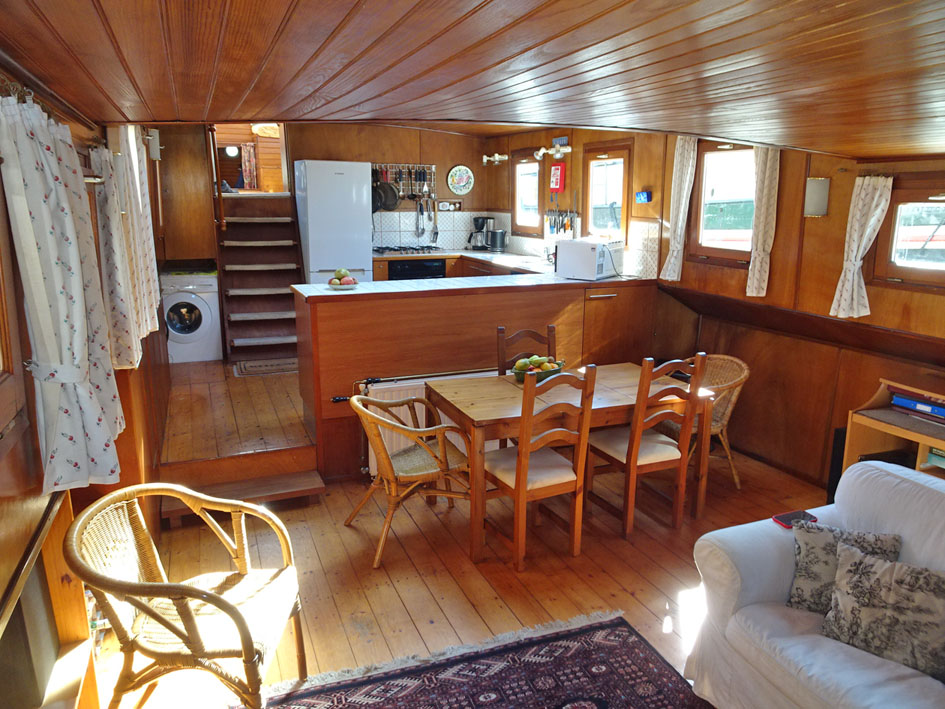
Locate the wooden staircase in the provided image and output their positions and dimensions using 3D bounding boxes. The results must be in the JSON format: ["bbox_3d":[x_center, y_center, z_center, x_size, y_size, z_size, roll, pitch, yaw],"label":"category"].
[{"bbox_3d":[-2.015,-0.753,6.238,0.730,1.499,0.670,-5,14,-22],"label":"wooden staircase"}]

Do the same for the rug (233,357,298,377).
[{"bbox_3d":[-1.735,0.098,5.878,0.750,0.012,0.460,-5,14,-22],"label":"rug"}]

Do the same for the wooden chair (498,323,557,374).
[{"bbox_3d":[0.398,0.361,4.052,0.420,1.010,0.480,-3,13,-13],"label":"wooden chair"}]

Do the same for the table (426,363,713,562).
[{"bbox_3d":[0.528,0.554,3.798,1.407,0.745,0.788,-5,13,-21],"label":"table"}]

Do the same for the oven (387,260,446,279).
[{"bbox_3d":[-0.662,-0.718,6.918,0.600,0.595,0.550,-5,14,-22],"label":"oven"}]

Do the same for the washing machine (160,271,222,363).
[{"bbox_3d":[-2.692,-0.385,6.129,0.600,0.825,0.580,-5,14,-22],"label":"washing machine"}]

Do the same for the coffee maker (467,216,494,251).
[{"bbox_3d":[0.098,-1.307,7.158,0.260,0.360,0.180,-5,14,-22],"label":"coffee maker"}]

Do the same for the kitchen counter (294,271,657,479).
[{"bbox_3d":[0.063,0.058,4.673,2.500,1.150,0.605,-5,14,-22],"label":"kitchen counter"}]

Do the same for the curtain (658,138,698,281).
[{"bbox_3d":[1.429,-1.017,4.599,0.090,0.990,0.310,-5,14,-22],"label":"curtain"}]

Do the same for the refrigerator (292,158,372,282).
[{"bbox_3d":[-1.332,-0.920,6.343,0.610,1.783,0.640,-5,14,-22],"label":"refrigerator"}]

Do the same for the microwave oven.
[{"bbox_3d":[0.877,-0.717,4.897,0.345,0.264,0.445,10,17,36],"label":"microwave oven"}]

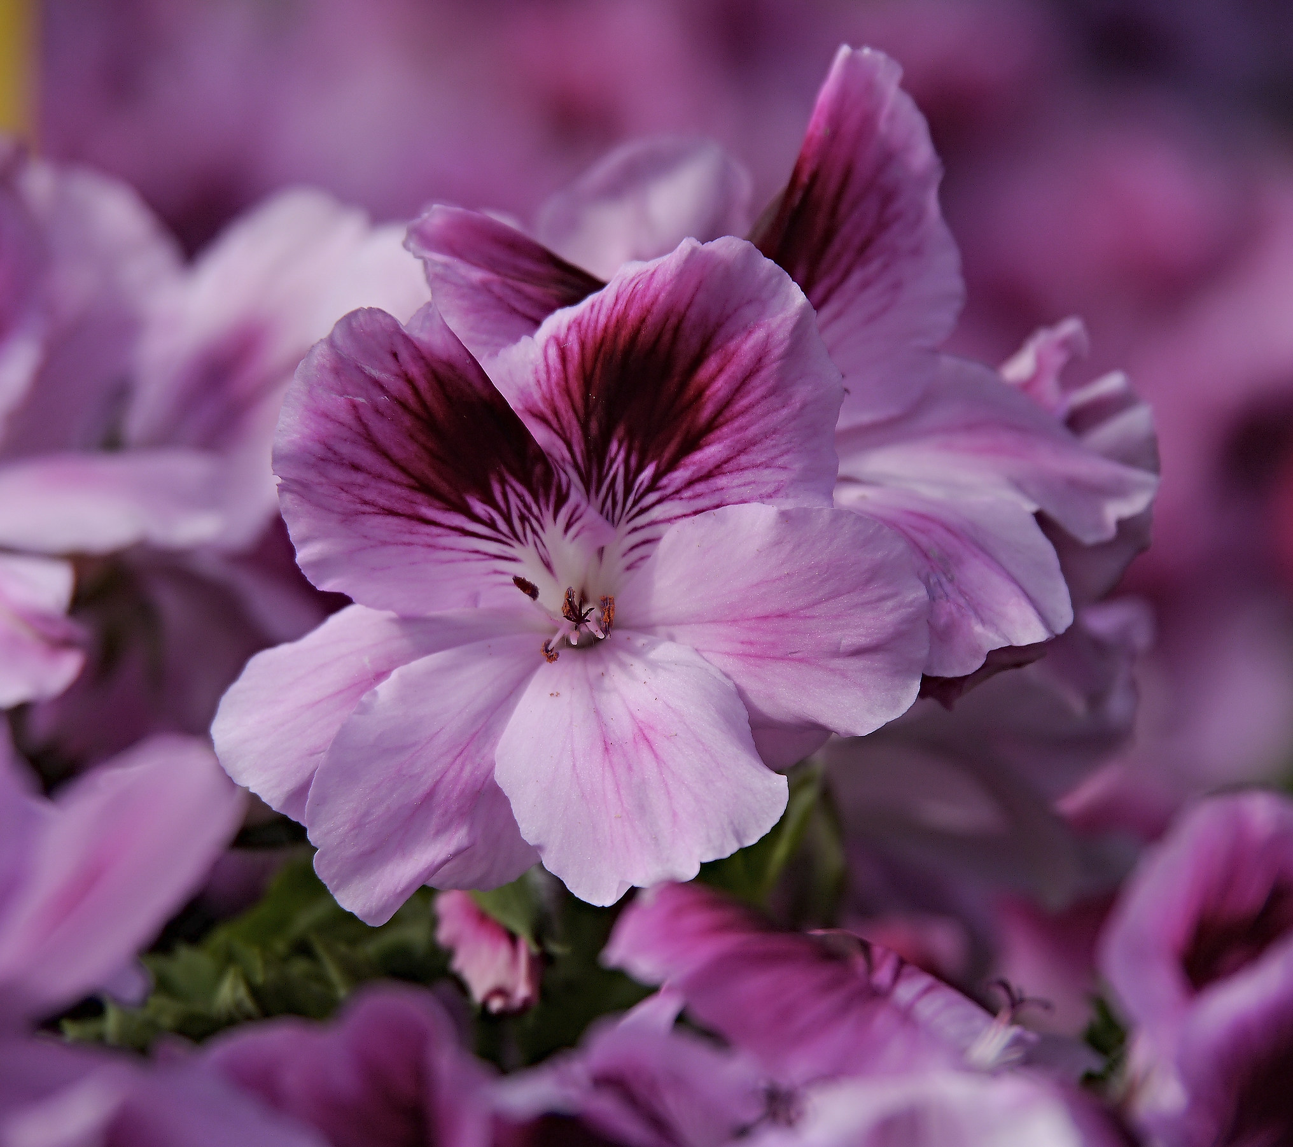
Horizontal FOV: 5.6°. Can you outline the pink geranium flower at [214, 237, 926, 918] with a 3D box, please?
[{"bbox_3d":[-0.006,0.000,1.000,0.053,0.050,0.026,-1,-7,6],"label":"pink geranium flower"}]

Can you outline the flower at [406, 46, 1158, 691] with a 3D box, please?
[{"bbox_3d":[0.011,-0.016,1.028,0.057,0.050,0.035,1,-9,-6],"label":"flower"}]

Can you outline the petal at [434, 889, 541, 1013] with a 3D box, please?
[{"bbox_3d":[-0.012,0.029,1.015,0.008,0.010,0.008,0,0,0],"label":"petal"}]

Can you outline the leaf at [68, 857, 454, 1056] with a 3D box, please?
[{"bbox_3d":[-0.030,0.029,1.030,0.029,0.015,0.022,0,13,0],"label":"leaf"}]

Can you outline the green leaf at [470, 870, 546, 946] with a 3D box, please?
[{"bbox_3d":[-0.011,0.026,1.013,0.006,0.006,0.004,0,0,0],"label":"green leaf"}]

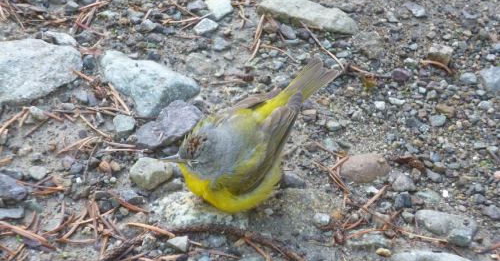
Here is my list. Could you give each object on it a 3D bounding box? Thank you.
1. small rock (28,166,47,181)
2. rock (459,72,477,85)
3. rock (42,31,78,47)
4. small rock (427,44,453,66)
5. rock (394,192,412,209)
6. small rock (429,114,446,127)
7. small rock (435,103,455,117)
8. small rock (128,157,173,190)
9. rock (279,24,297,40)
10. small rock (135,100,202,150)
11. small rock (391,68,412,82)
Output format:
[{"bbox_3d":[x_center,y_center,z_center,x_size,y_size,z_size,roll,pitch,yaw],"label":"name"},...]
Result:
[{"bbox_3d":[-0.116,0.023,0.543,0.010,0.006,0.009,0,45,0],"label":"small rock"},{"bbox_3d":[0.130,-0.031,0.597,0.010,0.007,0.009,0,45,0],"label":"rock"},{"bbox_3d":[-0.117,-0.057,0.621,0.022,0.009,0.014,11,46,11],"label":"rock"},{"bbox_3d":[0.115,-0.046,0.604,0.015,0.009,0.009,0,44,0],"label":"small rock"},{"bbox_3d":[0.079,0.036,0.510,0.009,0.007,0.009,0,45,0],"label":"rock"},{"bbox_3d":[0.106,-0.005,0.564,0.010,0.006,0.007,0,44,0],"label":"small rock"},{"bbox_3d":[0.109,-0.011,0.558,0.011,0.006,0.008,11,46,11],"label":"small rock"},{"bbox_3d":[-0.053,0.023,0.537,0.023,0.015,0.018,0,45,0],"label":"small rock"},{"bbox_3d":[0.024,-0.062,0.628,0.008,0.006,0.013,-26,51,-24],"label":"rock"},{"bbox_3d":[-0.045,-0.003,0.557,0.042,0.013,0.022,-30,52,-28],"label":"small rock"},{"bbox_3d":[0.086,-0.032,0.568,0.013,0.007,0.009,7,45,7],"label":"small rock"}]

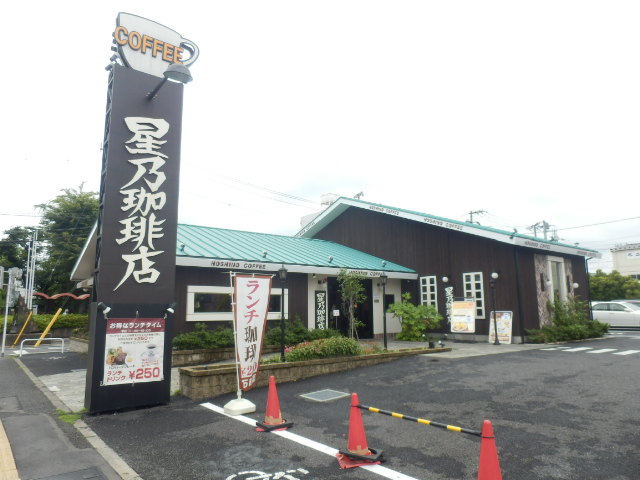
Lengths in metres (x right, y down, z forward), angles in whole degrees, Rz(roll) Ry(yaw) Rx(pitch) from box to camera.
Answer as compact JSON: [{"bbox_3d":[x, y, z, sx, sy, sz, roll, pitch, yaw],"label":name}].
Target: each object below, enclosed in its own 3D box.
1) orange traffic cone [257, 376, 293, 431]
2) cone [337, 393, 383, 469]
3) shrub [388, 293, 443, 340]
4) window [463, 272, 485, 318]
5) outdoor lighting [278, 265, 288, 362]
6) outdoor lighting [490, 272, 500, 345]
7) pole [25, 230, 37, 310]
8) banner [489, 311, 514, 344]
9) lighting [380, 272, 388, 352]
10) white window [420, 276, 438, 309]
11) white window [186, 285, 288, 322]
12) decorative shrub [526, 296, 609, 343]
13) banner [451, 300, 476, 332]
[{"bbox_3d":[-0.637,2.234,6.124,0.400,0.680,0.400,0,-10,-3],"label":"orange traffic cone"},{"bbox_3d":[0.412,1.992,4.761,0.400,0.680,0.400,3,-10,-23],"label":"cone"},{"bbox_3d":[3.487,2.853,16.546,1.600,1.720,1.450,7,-12,-37],"label":"shrub"},{"bbox_3d":[6.087,2.208,17.523,0.120,1.810,0.870,7,-12,-36],"label":"window"},{"bbox_3d":[-0.788,1.573,9.631,0.200,2.080,0.200,7,-12,-37],"label":"outdoor lighting"},{"bbox_3d":[5.631,2.245,14.332,0.200,2.160,0.200,7,-12,-37],"label":"outdoor lighting"},{"bbox_3d":[-17.439,2.399,26.530,0.400,5.790,0.350,7,-12,-37],"label":"pole"},{"bbox_3d":[5.868,2.835,14.401,0.760,1.030,0.200,-10,-13,44],"label":"banner"},{"bbox_3d":[2.005,2.209,13.759,0.200,2.360,0.200,7,-12,-36],"label":"lighting"},{"bbox_3d":[4.209,2.230,17.165,0.100,1.630,0.770,7,-12,-37],"label":"white window"},{"bbox_3d":[-2.790,2.282,15.802,3.970,1.150,0.140,7,-12,-36],"label":"white window"},{"bbox_3d":[9.694,3.036,17.162,5.200,1.650,1.100,7,-12,-36],"label":"decorative shrub"},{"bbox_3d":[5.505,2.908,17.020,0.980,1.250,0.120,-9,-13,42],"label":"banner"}]

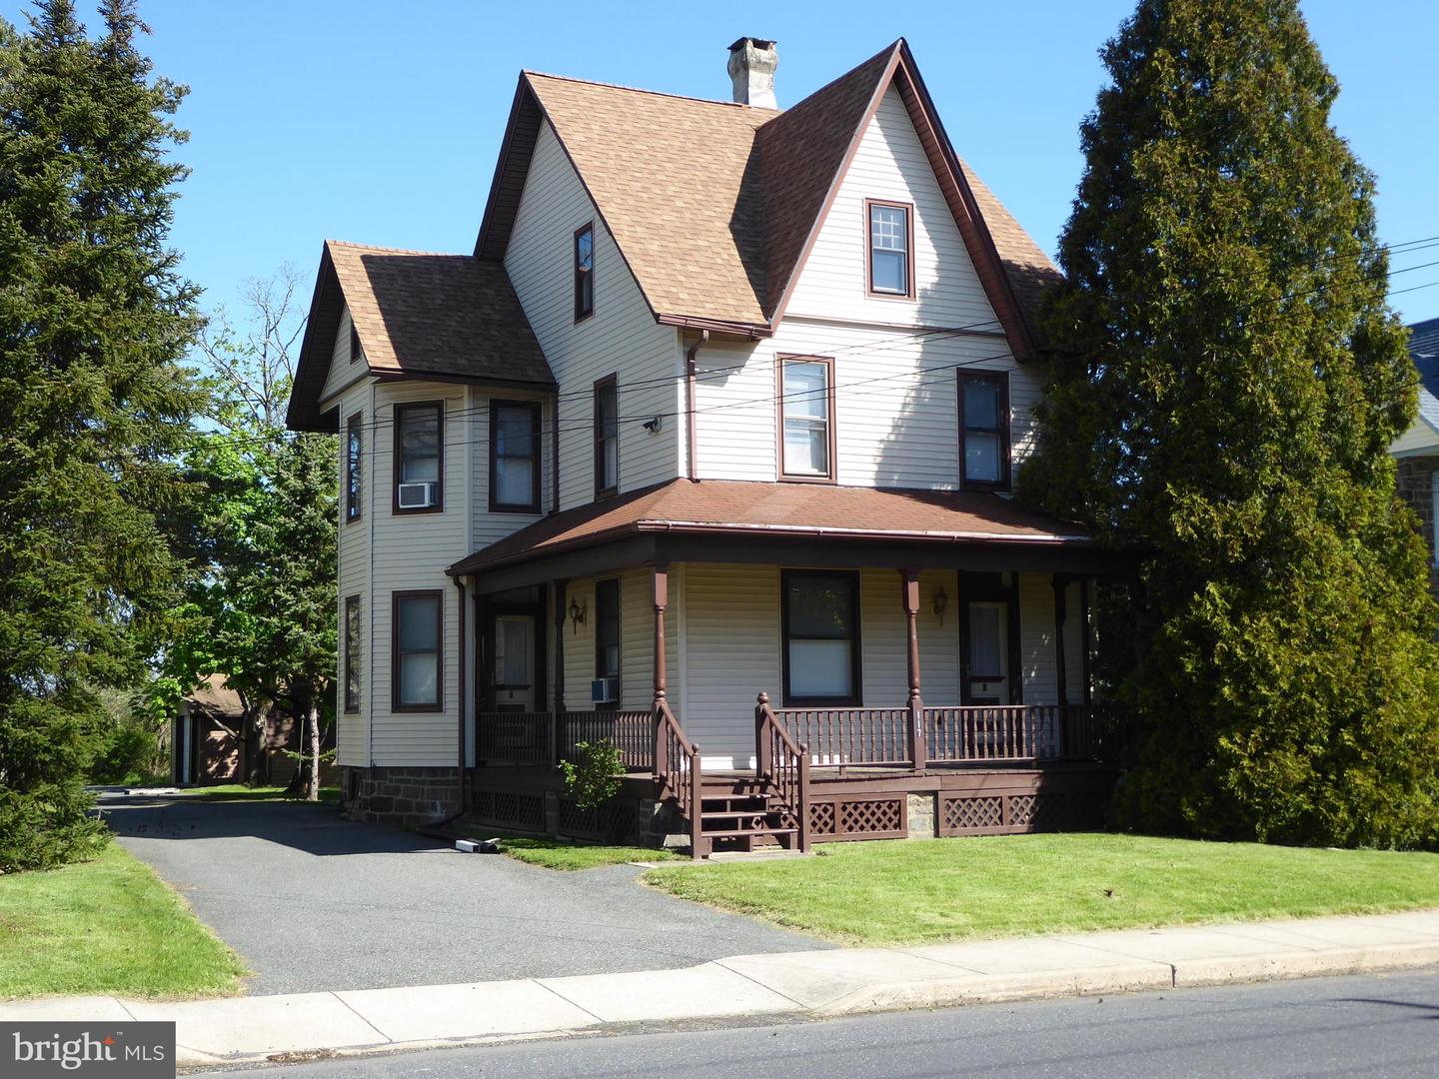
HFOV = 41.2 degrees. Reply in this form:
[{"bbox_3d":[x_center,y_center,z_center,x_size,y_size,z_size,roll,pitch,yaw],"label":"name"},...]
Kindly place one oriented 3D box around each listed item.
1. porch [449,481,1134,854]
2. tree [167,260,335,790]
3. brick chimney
[{"bbox_3d":[1.187,1.537,24.606,7.450,4.360,7.450,2,-6,-26],"label":"porch"},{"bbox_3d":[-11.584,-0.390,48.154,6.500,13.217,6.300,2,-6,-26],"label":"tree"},{"bbox_3d":[0.519,-7.135,29.809,0.510,1.200,0.700,2,-6,-26],"label":"brick chimney"}]

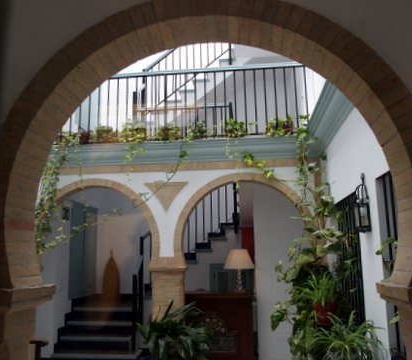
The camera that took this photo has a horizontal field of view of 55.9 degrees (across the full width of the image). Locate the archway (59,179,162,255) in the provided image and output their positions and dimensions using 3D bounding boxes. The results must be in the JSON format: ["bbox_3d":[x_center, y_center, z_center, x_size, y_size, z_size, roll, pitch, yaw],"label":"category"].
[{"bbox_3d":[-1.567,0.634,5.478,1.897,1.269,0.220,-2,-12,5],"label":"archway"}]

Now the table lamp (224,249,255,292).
[{"bbox_3d":[0.466,1.267,5.406,0.427,0.587,0.427,-1,-12,0],"label":"table lamp"}]

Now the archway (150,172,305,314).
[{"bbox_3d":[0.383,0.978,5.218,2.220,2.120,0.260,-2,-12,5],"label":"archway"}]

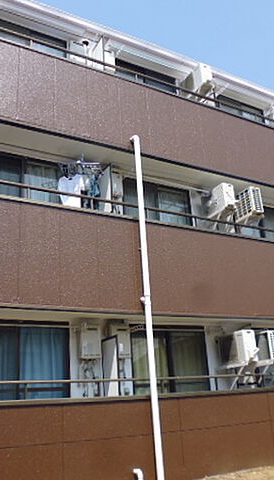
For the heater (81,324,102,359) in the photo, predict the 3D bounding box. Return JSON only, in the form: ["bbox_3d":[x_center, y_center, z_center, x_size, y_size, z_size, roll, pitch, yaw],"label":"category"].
[{"bbox_3d":[-0.769,1.654,7.084,0.328,0.486,0.190,8,-23,-28],"label":"heater"}]

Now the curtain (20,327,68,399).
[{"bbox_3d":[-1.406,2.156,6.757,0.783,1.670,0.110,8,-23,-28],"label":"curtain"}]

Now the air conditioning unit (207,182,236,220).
[{"bbox_3d":[1.598,-0.724,8.859,0.275,0.481,0.770,8,-23,-28],"label":"air conditioning unit"}]

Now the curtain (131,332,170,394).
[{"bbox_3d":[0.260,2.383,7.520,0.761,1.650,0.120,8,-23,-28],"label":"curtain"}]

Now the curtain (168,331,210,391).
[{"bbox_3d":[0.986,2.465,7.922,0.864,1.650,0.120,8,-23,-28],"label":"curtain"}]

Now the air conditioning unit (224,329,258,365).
[{"bbox_3d":[1.798,1.968,8.052,0.279,0.540,0.750,8,-23,-28],"label":"air conditioning unit"}]

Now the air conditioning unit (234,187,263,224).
[{"bbox_3d":[2.222,-0.676,9.214,0.285,0.545,0.770,8,-23,-28],"label":"air conditioning unit"}]

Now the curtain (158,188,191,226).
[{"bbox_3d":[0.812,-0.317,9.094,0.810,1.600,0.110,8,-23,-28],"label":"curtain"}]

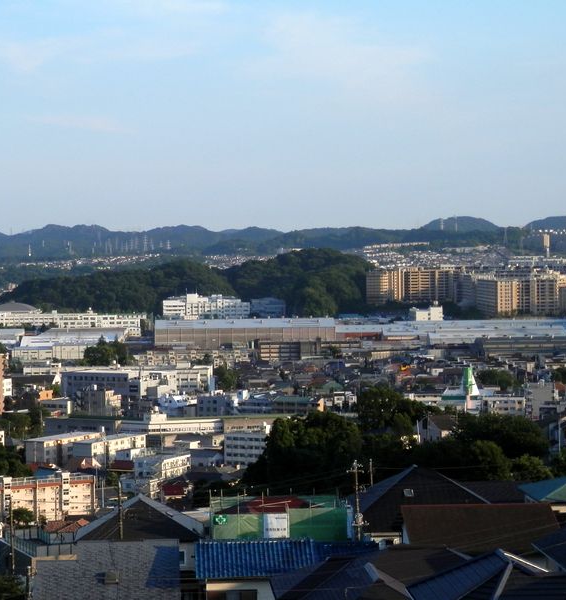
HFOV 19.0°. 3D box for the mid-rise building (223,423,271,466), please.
[{"bbox_3d":[-13.362,56.270,635.000,16.000,14.500,12.000,-1,2,-18],"label":"mid-rise building"}]

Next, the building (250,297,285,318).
[{"bbox_3d":[-14.332,8.322,1560.000,32.000,21.000,24.000,-1,2,0],"label":"building"}]

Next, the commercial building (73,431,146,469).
[{"bbox_3d":[-57.552,51.372,565.953,8.800,9.700,29.000,1,2,35],"label":"commercial building"}]

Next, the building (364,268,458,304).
[{"bbox_3d":[127.036,-13.243,1655.000,88.000,34.000,26.000,-1,2,0],"label":"building"}]

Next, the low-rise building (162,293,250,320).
[{"bbox_3d":[-63.084,6.346,1400.654,71.000,21.000,35.000,0,2,0],"label":"low-rise building"}]

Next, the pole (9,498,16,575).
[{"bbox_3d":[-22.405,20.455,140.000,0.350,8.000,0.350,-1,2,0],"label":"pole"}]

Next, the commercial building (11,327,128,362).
[{"bbox_3d":[-143.590,30.745,1140.000,63.000,14.000,100.000,-1,2,3],"label":"commercial building"}]

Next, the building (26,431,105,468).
[{"bbox_3d":[-73.255,51.275,569.275,8.500,10.000,30.000,1,2,35],"label":"building"}]

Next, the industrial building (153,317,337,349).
[{"bbox_3d":[-27.024,23.549,1216.044,128.000,19.000,60.000,0,2,-4],"label":"industrial building"}]

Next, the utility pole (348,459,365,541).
[{"bbox_3d":[5.978,18.878,135.545,1.400,12.000,0.700,0,2,-10],"label":"utility pole"}]

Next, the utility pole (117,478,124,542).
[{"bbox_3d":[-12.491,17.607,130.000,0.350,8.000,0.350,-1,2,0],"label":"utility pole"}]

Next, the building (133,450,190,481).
[{"bbox_3d":[-34.634,49.997,492.503,10.000,8.500,15.000,1,2,33],"label":"building"}]

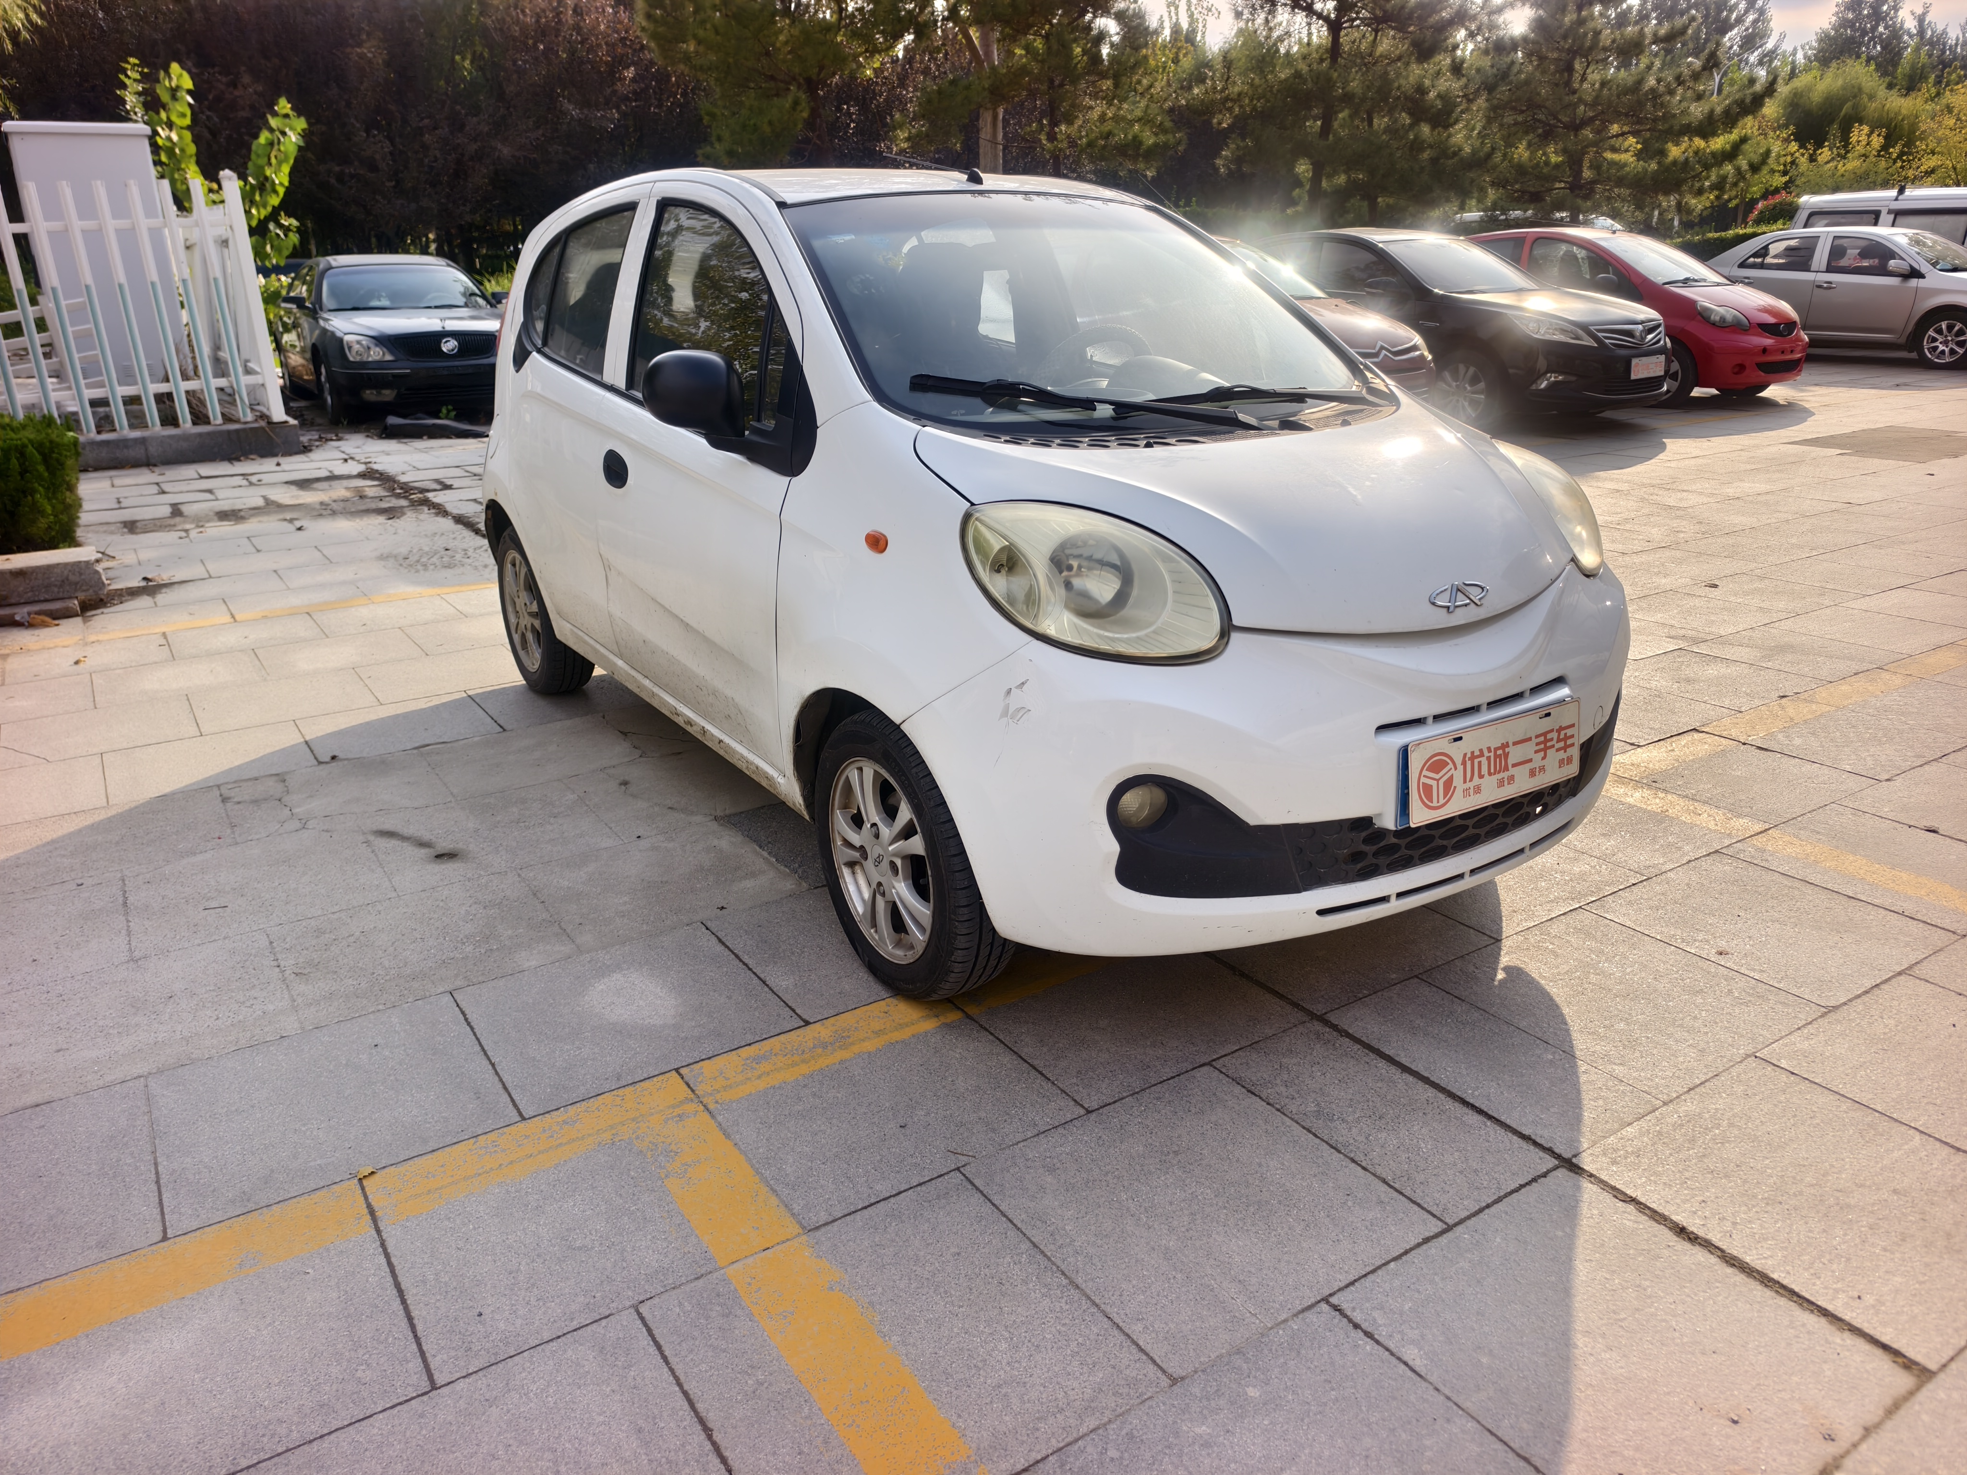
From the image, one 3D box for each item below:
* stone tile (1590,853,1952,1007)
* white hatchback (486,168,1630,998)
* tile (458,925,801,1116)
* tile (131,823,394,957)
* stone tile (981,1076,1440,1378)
[{"bbox_3d":[1.599,0.389,2.674,0.497,0.030,0.494,-13,23,-30],"label":"stone tile"},{"bbox_3d":[-0.176,-0.683,3.501,1.640,1.527,3.564,-14,24,-31],"label":"white hatchback"},{"bbox_3d":[-0.669,0.521,2.442,0.500,0.040,0.500,-13,23,-31],"label":"tile"},{"bbox_3d":[-1.640,0.348,2.967,0.500,0.040,0.500,-13,23,-31],"label":"tile"},{"bbox_3d":[0.315,0.693,1.921,0.500,0.040,0.500,-13,23,-31],"label":"stone tile"}]

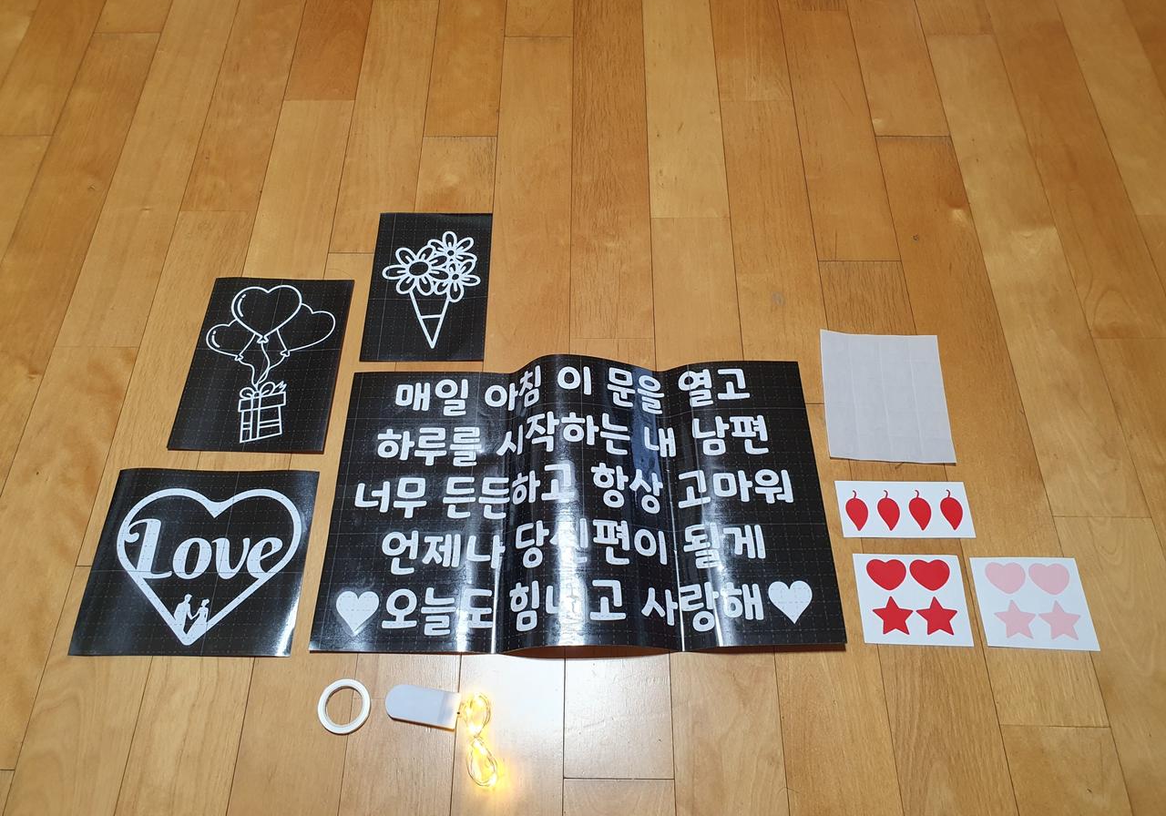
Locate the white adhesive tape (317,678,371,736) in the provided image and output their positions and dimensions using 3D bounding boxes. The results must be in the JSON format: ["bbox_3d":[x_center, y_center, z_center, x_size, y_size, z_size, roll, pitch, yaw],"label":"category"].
[{"bbox_3d":[-0.167,0.209,0.614,0.038,0.005,0.038,0,62,1],"label":"white adhesive tape"}]

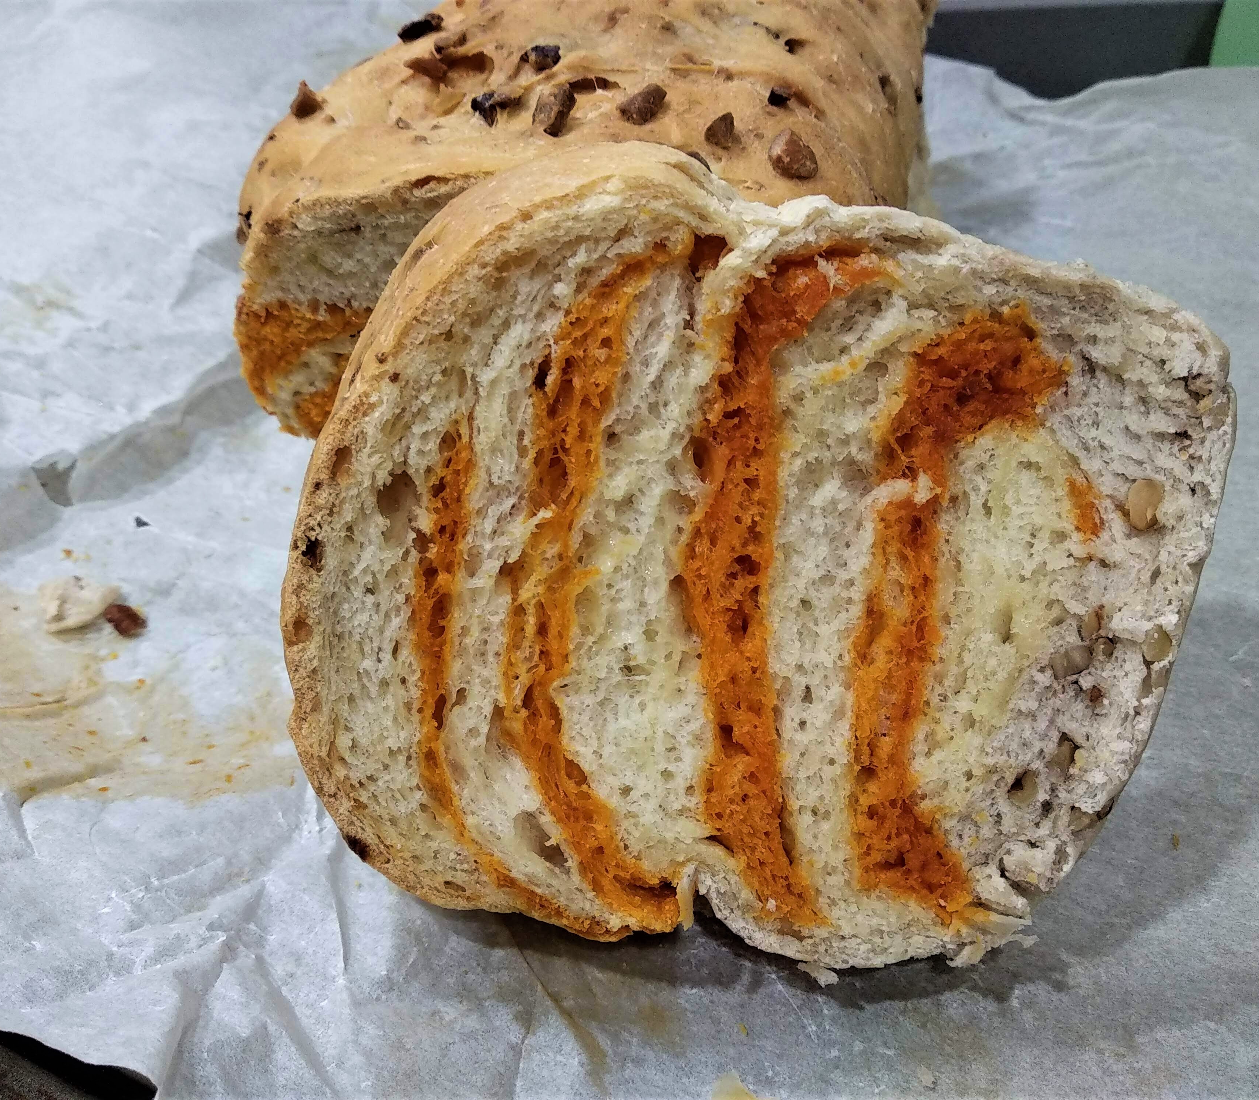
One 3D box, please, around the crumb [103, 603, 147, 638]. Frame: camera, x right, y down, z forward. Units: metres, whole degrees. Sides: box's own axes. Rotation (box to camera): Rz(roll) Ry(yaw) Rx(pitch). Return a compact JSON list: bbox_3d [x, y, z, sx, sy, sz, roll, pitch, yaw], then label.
[{"bbox_3d":[-0.114,0.016,0.249,0.010,0.005,0.007,21,49,19],"label":"crumb"}]

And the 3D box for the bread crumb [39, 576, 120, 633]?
[{"bbox_3d":[-0.125,0.012,0.251,0.018,0.007,0.011,-9,46,-8],"label":"bread crumb"}]

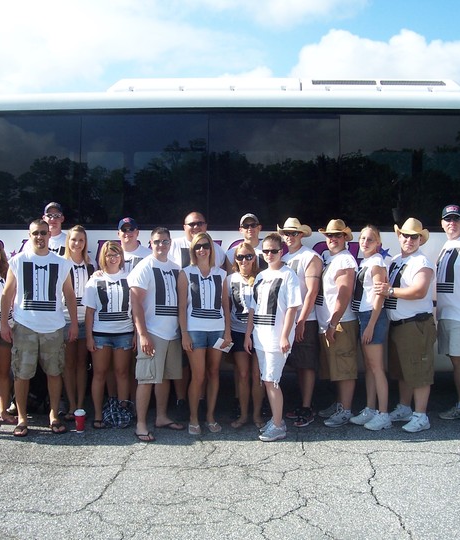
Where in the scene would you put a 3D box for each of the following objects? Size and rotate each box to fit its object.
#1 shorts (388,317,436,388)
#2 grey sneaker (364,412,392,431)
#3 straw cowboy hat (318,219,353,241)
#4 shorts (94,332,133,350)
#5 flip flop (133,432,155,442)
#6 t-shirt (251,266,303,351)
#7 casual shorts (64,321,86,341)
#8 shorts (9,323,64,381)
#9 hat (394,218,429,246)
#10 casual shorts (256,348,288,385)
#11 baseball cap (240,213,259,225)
[{"bbox_3d":[1.620,0.723,6.277,0.390,0.610,0.430,0,0,-33],"label":"shorts"},{"bbox_3d":[1.301,1.314,6.173,0.275,0.110,0.105,0,0,-36],"label":"grey sneaker"},{"bbox_3d":[0.959,-0.362,6.400,0.310,0.160,0.370,9,6,27],"label":"straw cowboy hat"},{"bbox_3d":[-1.010,0.602,6.130,0.360,0.200,0.260,0,2,-14],"label":"shorts"},{"bbox_3d":[-0.710,1.352,5.830,0.110,0.050,0.280,0,0,-14],"label":"flip flop"},{"bbox_3d":[0.386,0.320,5.870,0.470,0.720,0.290,1,0,40],"label":"t-shirt"},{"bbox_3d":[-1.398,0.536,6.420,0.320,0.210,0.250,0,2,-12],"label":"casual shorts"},{"bbox_3d":[-1.615,0.669,5.950,0.450,0.530,0.300,0,2,-16],"label":"shorts"},{"bbox_3d":[1.591,-0.333,6.200,0.310,0.170,0.370,13,7,29],"label":"hat"},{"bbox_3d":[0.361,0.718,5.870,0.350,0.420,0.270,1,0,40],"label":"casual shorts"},{"bbox_3d":[0.177,-0.476,6.600,0.180,0.125,0.260,0,0,2],"label":"baseball cap"}]

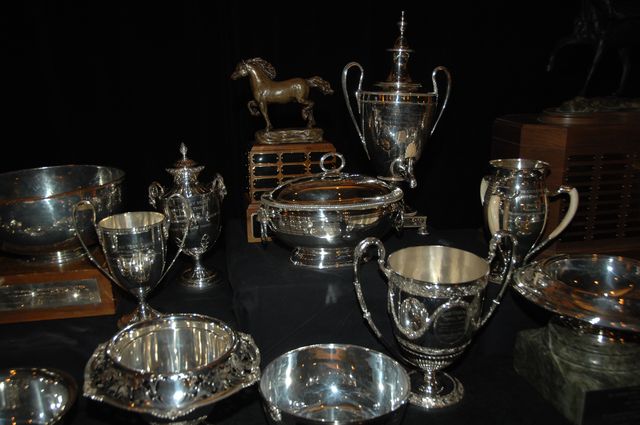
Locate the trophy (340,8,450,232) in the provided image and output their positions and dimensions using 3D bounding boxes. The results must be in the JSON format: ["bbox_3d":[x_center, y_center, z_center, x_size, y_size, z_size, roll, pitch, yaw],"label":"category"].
[{"bbox_3d":[0.199,-0.231,1.594,0.301,0.594,0.228,-7,18,-24],"label":"trophy"}]

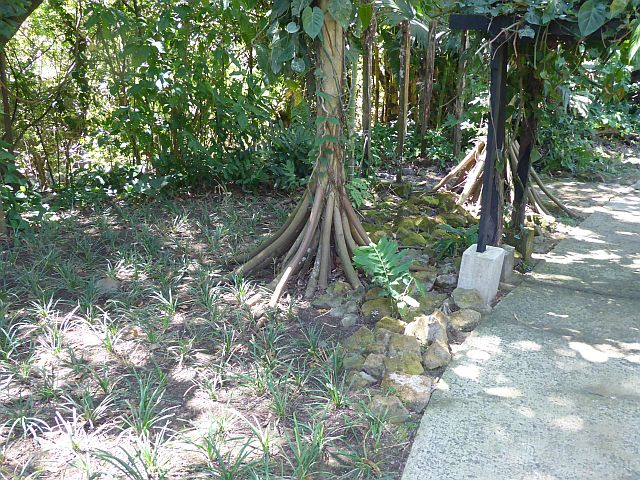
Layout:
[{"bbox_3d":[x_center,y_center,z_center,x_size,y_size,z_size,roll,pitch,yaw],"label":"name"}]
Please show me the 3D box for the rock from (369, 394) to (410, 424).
[{"bbox_3d":[0.335,0.833,3.111,0.196,0.093,0.144,0,16,0],"label":"rock"}]

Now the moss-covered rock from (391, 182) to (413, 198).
[{"bbox_3d":[0.976,-0.593,7.528,0.256,0.160,0.220,0,15,0],"label":"moss-covered rock"}]

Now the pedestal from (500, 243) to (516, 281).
[{"bbox_3d":[1.473,0.159,5.137,0.206,0.283,0.206,10,19,31],"label":"pedestal"}]

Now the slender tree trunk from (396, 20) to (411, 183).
[{"bbox_3d":[1.102,-1.808,8.378,0.118,2.092,0.118,0,16,0],"label":"slender tree trunk"}]

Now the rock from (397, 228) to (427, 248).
[{"bbox_3d":[0.815,-0.013,5.597,0.259,0.150,0.220,0,15,0],"label":"rock"}]

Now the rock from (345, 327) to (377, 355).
[{"bbox_3d":[0.252,0.604,3.839,0.191,0.124,0.175,0,16,0],"label":"rock"}]

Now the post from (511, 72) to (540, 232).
[{"bbox_3d":[1.733,-0.762,5.289,0.110,1.409,0.110,0,15,0],"label":"post"}]

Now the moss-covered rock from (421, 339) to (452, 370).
[{"bbox_3d":[0.660,0.643,3.532,0.164,0.145,0.160,0,15,0],"label":"moss-covered rock"}]

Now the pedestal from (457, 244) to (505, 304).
[{"bbox_3d":[1.214,0.247,4.733,0.242,0.361,0.242,10,19,31],"label":"pedestal"}]

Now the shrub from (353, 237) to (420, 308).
[{"bbox_3d":[0.469,0.212,4.455,0.443,0.412,0.340,0,16,0],"label":"shrub"}]

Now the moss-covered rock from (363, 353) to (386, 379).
[{"bbox_3d":[0.298,0.686,3.435,0.127,0.120,0.130,0,15,0],"label":"moss-covered rock"}]

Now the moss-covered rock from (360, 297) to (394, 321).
[{"bbox_3d":[0.402,0.464,4.345,0.237,0.113,0.185,0,16,0],"label":"moss-covered rock"}]

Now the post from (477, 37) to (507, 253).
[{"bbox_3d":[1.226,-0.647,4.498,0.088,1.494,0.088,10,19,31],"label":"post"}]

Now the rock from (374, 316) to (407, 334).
[{"bbox_3d":[0.441,0.535,3.936,0.194,0.110,0.160,0,15,0],"label":"rock"}]

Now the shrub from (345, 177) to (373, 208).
[{"bbox_3d":[0.418,-0.516,6.827,0.295,0.330,0.280,0,15,0],"label":"shrub"}]

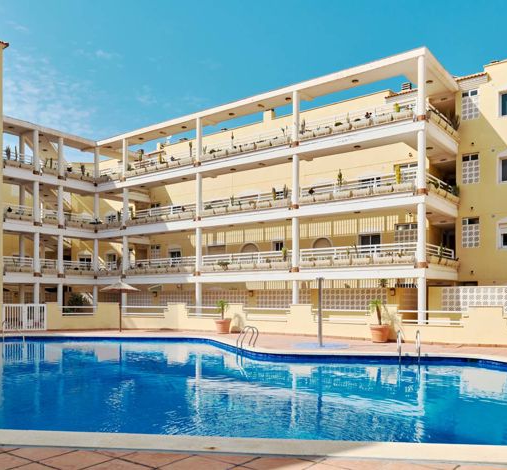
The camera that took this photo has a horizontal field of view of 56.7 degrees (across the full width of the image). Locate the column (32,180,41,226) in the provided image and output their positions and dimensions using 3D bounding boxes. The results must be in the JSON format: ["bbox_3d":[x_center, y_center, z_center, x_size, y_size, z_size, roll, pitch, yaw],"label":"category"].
[{"bbox_3d":[-12.422,-1.803,26.904,0.350,2.633,0.350,-4,-8,34],"label":"column"}]

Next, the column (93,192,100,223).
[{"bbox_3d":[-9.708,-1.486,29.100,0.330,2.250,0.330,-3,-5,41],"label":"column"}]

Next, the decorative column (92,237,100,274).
[{"bbox_3d":[-10.051,1.431,29.900,0.350,2.417,0.350,-5,-8,34],"label":"decorative column"}]

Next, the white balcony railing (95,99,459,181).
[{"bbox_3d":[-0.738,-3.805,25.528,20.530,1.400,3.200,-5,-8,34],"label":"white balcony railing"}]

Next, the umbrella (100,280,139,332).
[{"bbox_3d":[-6.056,3.256,21.400,1.880,2.370,1.880,0,-3,0],"label":"umbrella"}]

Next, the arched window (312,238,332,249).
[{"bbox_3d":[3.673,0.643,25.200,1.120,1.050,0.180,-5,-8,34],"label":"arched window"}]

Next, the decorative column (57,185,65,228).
[{"bbox_3d":[-11.478,-1.704,28.097,0.350,2.630,0.350,-4,-8,34],"label":"decorative column"}]

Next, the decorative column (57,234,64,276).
[{"bbox_3d":[-11.517,1.223,28.047,0.350,2.506,0.350,-4,-8,34],"label":"decorative column"}]

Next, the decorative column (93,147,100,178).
[{"bbox_3d":[-9.535,-4.260,28.600,0.340,2.300,0.340,-3,-4,44],"label":"decorative column"}]

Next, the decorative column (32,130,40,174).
[{"bbox_3d":[-11.923,-4.556,25.800,0.360,2.450,0.360,-3,-4,44],"label":"decorative column"}]

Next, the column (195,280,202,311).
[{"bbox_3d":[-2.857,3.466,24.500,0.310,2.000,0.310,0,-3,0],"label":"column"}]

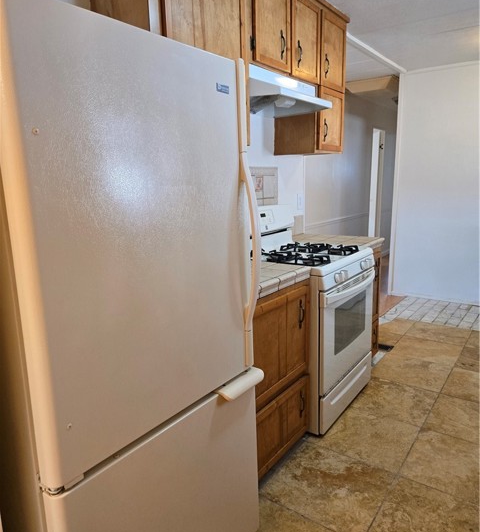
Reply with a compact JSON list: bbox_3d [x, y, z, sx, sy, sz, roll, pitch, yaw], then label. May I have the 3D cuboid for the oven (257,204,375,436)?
[{"bbox_3d":[0.359,0.237,2.560,0.715,1.140,0.760,7,14,35],"label":"oven"}]

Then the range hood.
[{"bbox_3d":[0.178,-0.980,2.417,0.420,0.150,0.760,7,14,35],"label":"range hood"}]

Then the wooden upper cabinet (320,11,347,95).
[{"bbox_3d":[0.485,-1.391,2.865,0.320,0.445,0.395,7,14,35],"label":"wooden upper cabinet"}]

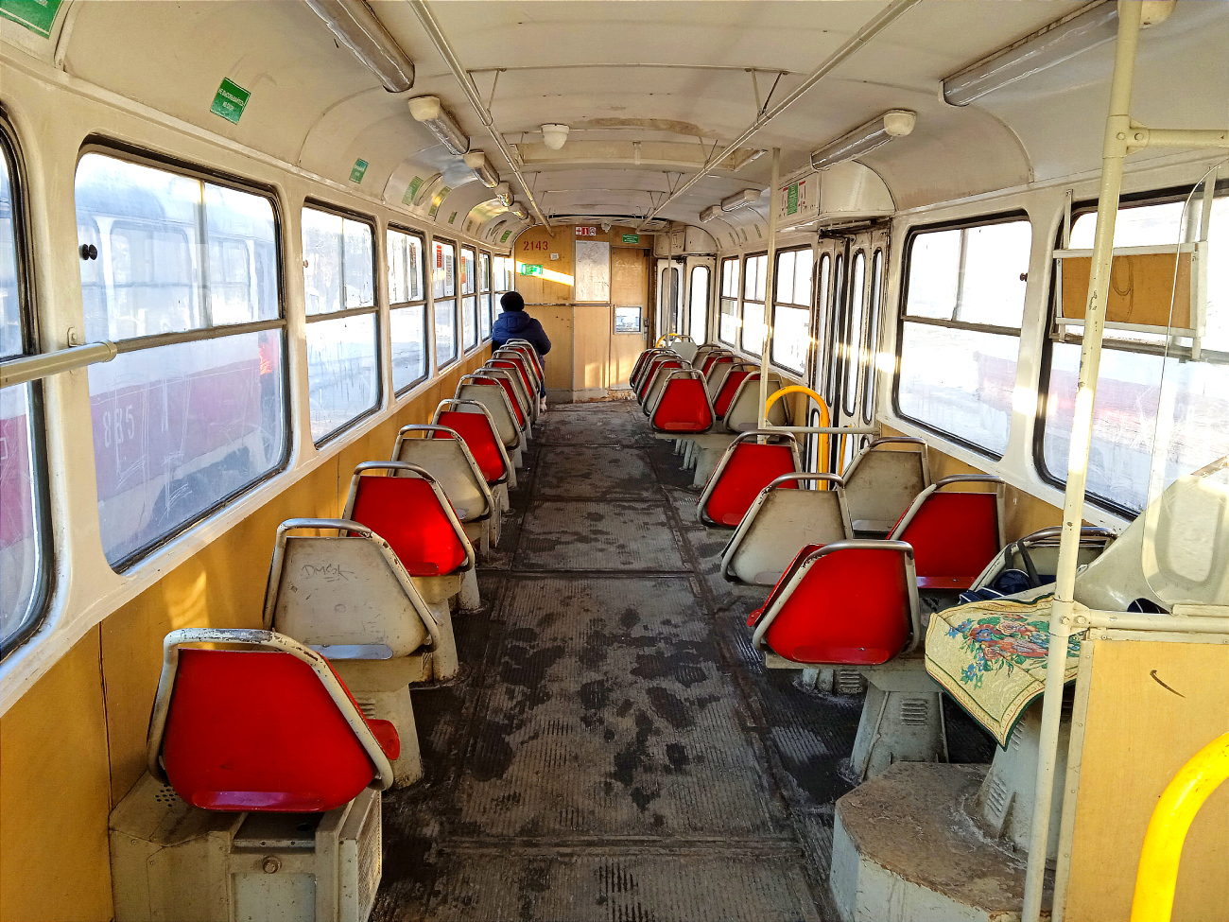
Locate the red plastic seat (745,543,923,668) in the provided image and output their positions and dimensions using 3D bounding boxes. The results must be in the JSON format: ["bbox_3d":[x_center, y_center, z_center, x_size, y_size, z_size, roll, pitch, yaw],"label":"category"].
[{"bbox_3d":[0.569,0.327,2.671,0.410,0.370,0.520,1,10,-2],"label":"red plastic seat"}]

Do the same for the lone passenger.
[{"bbox_3d":[-0.951,-1.096,10.225,0.570,1.279,0.880,1,10,-2],"label":"lone passenger"}]

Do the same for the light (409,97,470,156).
[{"bbox_3d":[-0.629,-1.214,3.632,0.105,0.085,0.970,-7,11,-1],"label":"light"}]

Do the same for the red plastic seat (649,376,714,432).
[{"bbox_3d":[0.464,-0.408,6.882,0.420,0.390,0.440,1,10,-2],"label":"red plastic seat"}]

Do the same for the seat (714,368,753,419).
[{"bbox_3d":[0.962,-0.540,7.670,0.420,0.390,0.440,1,10,-2],"label":"seat"}]

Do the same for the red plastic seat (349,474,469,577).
[{"bbox_3d":[-0.677,0.176,3.367,0.410,0.370,0.490,1,10,-2],"label":"red plastic seat"}]

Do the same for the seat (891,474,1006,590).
[{"bbox_3d":[1.141,0.235,3.434,0.420,0.390,0.440,1,10,-2],"label":"seat"}]

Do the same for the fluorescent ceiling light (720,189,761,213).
[{"bbox_3d":[0.844,-1.748,6.712,0.115,0.092,1.000,1,10,-2],"label":"fluorescent ceiling light"}]

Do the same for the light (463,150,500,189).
[{"bbox_3d":[-0.676,-1.496,5.143,0.115,0.092,1.000,1,10,-2],"label":"light"}]

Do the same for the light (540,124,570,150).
[{"bbox_3d":[-0.252,-1.380,4.234,0.127,0.110,0.127,1,10,-2],"label":"light"}]

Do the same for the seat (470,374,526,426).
[{"bbox_3d":[-0.779,-0.397,6.488,0.410,0.370,0.490,1,10,-2],"label":"seat"}]

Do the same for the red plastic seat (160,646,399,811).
[{"bbox_3d":[-0.641,0.467,1.948,0.420,0.390,0.440,1,10,-2],"label":"red plastic seat"}]

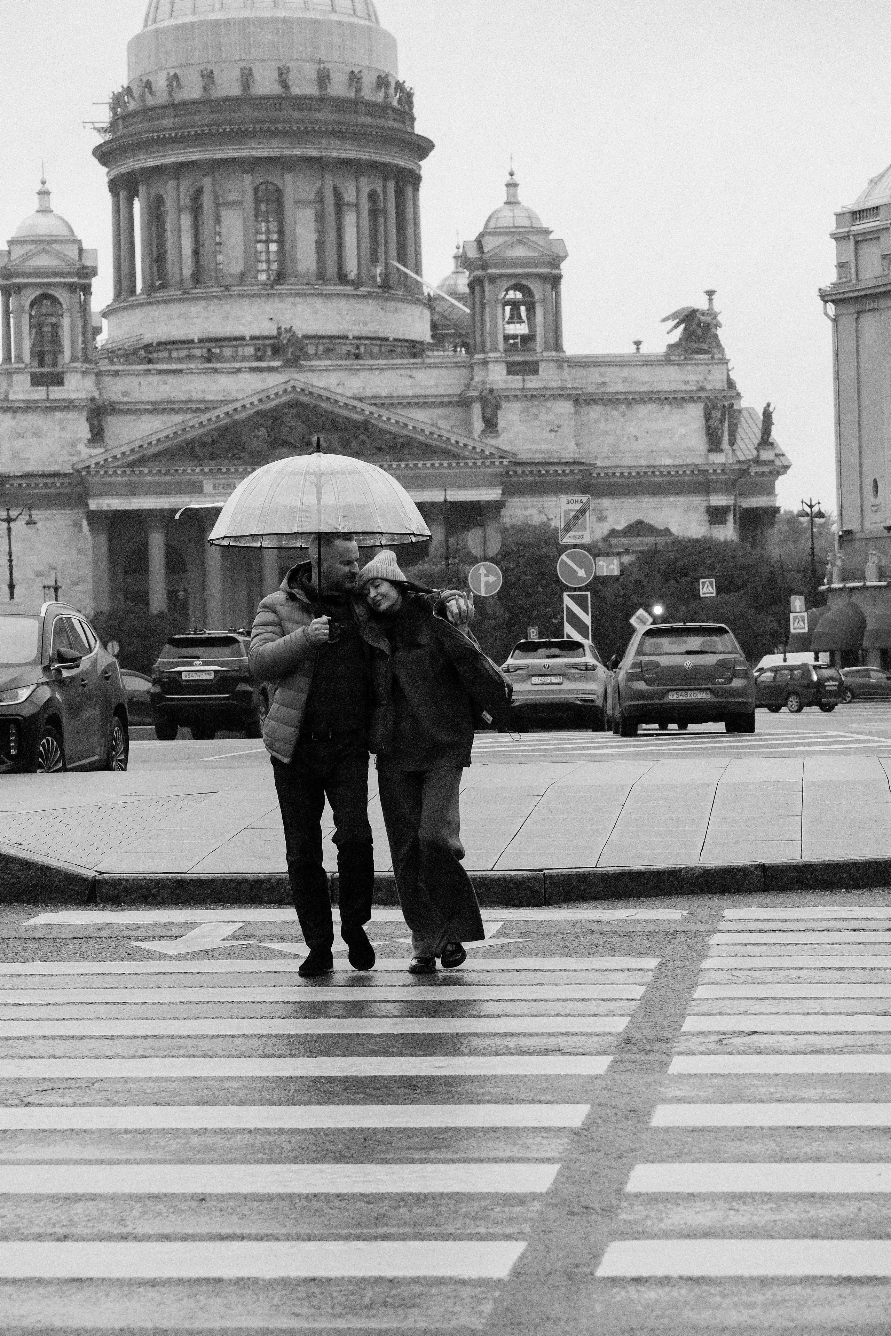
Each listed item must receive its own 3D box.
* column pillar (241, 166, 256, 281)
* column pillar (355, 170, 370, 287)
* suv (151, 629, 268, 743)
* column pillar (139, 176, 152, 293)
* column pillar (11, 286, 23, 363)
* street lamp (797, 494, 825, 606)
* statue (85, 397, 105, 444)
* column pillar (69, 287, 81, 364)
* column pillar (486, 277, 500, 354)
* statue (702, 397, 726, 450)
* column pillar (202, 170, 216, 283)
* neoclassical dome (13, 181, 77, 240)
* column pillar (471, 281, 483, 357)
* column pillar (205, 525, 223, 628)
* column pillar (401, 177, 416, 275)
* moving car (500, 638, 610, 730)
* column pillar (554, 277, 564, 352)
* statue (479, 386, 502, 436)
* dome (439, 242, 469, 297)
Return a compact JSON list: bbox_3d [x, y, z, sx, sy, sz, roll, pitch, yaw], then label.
[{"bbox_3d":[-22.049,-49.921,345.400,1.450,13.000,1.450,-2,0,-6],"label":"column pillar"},{"bbox_3d":[-9.225,-48.938,341.400,1.700,13.500,1.700,-2,0,-5],"label":"column pillar"},{"bbox_3d":[-3.800,0.300,55.200,1.890,1.900,4.820,-2,0,7],"label":"suv"},{"bbox_3d":[-32.498,-47.044,333.307,1.500,12.989,1.500,-1,0,-6],"label":"column pillar"},{"bbox_3d":[-45.318,-36.324,325.800,1.120,8.000,1.120,-2,0,-6],"label":"column pillar"},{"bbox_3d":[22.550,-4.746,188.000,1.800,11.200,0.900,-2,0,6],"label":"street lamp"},{"bbox_3d":[-36.343,-25.722,320.000,1.900,4.900,1.600,-2,0,-6],"label":"statue"},{"bbox_3d":[-38.350,-35.623,320.000,1.250,8.100,1.250,-2,0,-5],"label":"column pillar"},{"bbox_3d":[4.988,-36.192,316.437,1.300,7.935,1.300,-1,0,-6],"label":"column pillar"},{"bbox_3d":[29.244,-26.394,335.000,2.600,5.700,1.600,-2,0,-5],"label":"statue"},{"bbox_3d":[-25.185,-47.286,328.704,1.500,12.364,1.500,-1,0,-6],"label":"column pillar"},{"bbox_3d":[-42.234,-48.146,324.000,6.300,6.000,6.300,-2,0,-5],"label":"neoclassical dome"},{"bbox_3d":[3.446,-37.951,333.300,1.120,8.000,1.120,-2,0,-6],"label":"column pillar"},{"bbox_3d":[-23.069,-7.460,307.900,2.000,16.800,2.000,-2,0,-5],"label":"column pillar"},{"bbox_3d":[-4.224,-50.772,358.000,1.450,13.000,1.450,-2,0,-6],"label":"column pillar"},{"bbox_3d":[2.001,0.264,53.748,1.860,1.630,4.540,-1,0,8],"label":"moving car"},{"bbox_3d":[11.800,-36.529,318.442,1.300,7.770,1.300,-1,0,-6],"label":"column pillar"},{"bbox_3d":[4.534,-25.821,311.000,2.300,5.100,1.800,-2,0,-5],"label":"statue"},{"bbox_3d":[1.574,-48.460,374.347,6.000,6.977,6.000,-1,0,-6],"label":"dome"}]

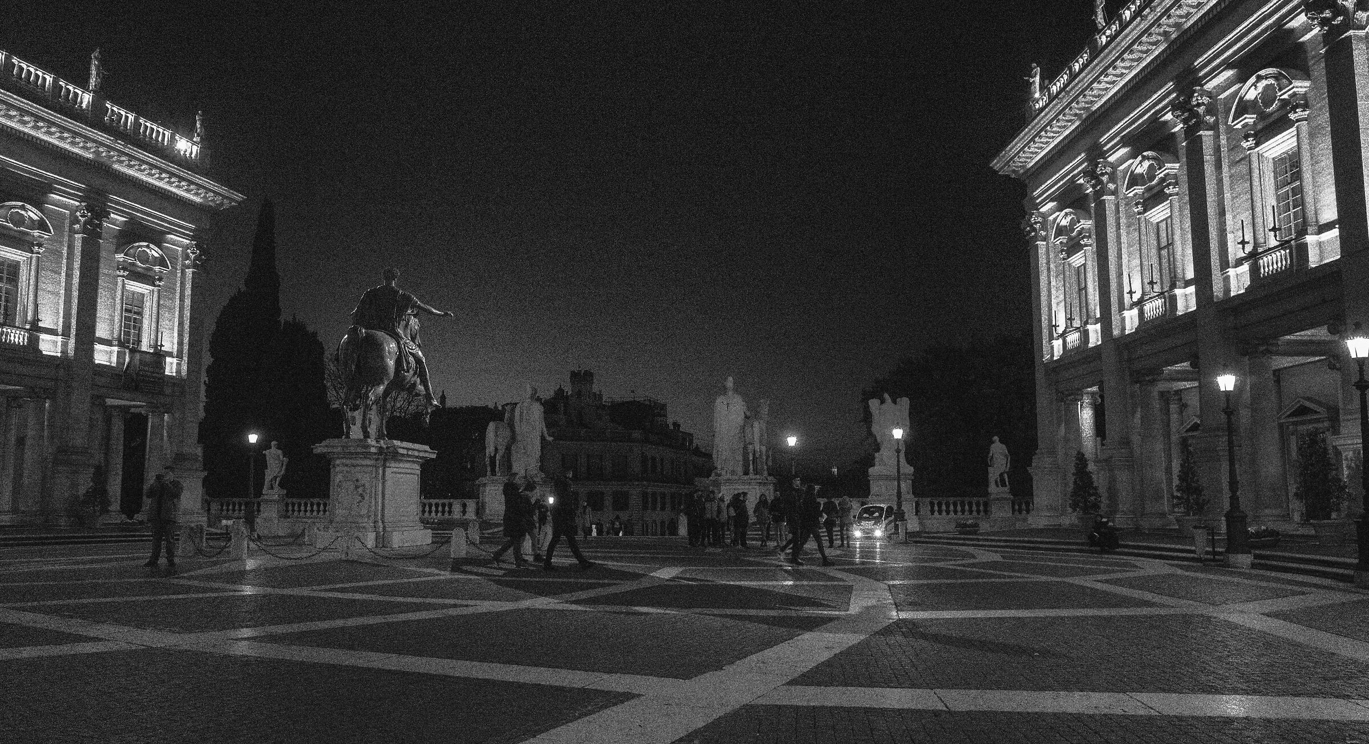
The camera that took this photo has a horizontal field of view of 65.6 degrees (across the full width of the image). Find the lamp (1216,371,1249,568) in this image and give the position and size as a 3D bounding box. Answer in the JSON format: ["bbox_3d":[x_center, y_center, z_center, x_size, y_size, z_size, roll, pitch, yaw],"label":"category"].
[{"bbox_3d":[13.177,2.336,25.500,0.620,4.750,0.620,-1,-7,5],"label":"lamp"}]

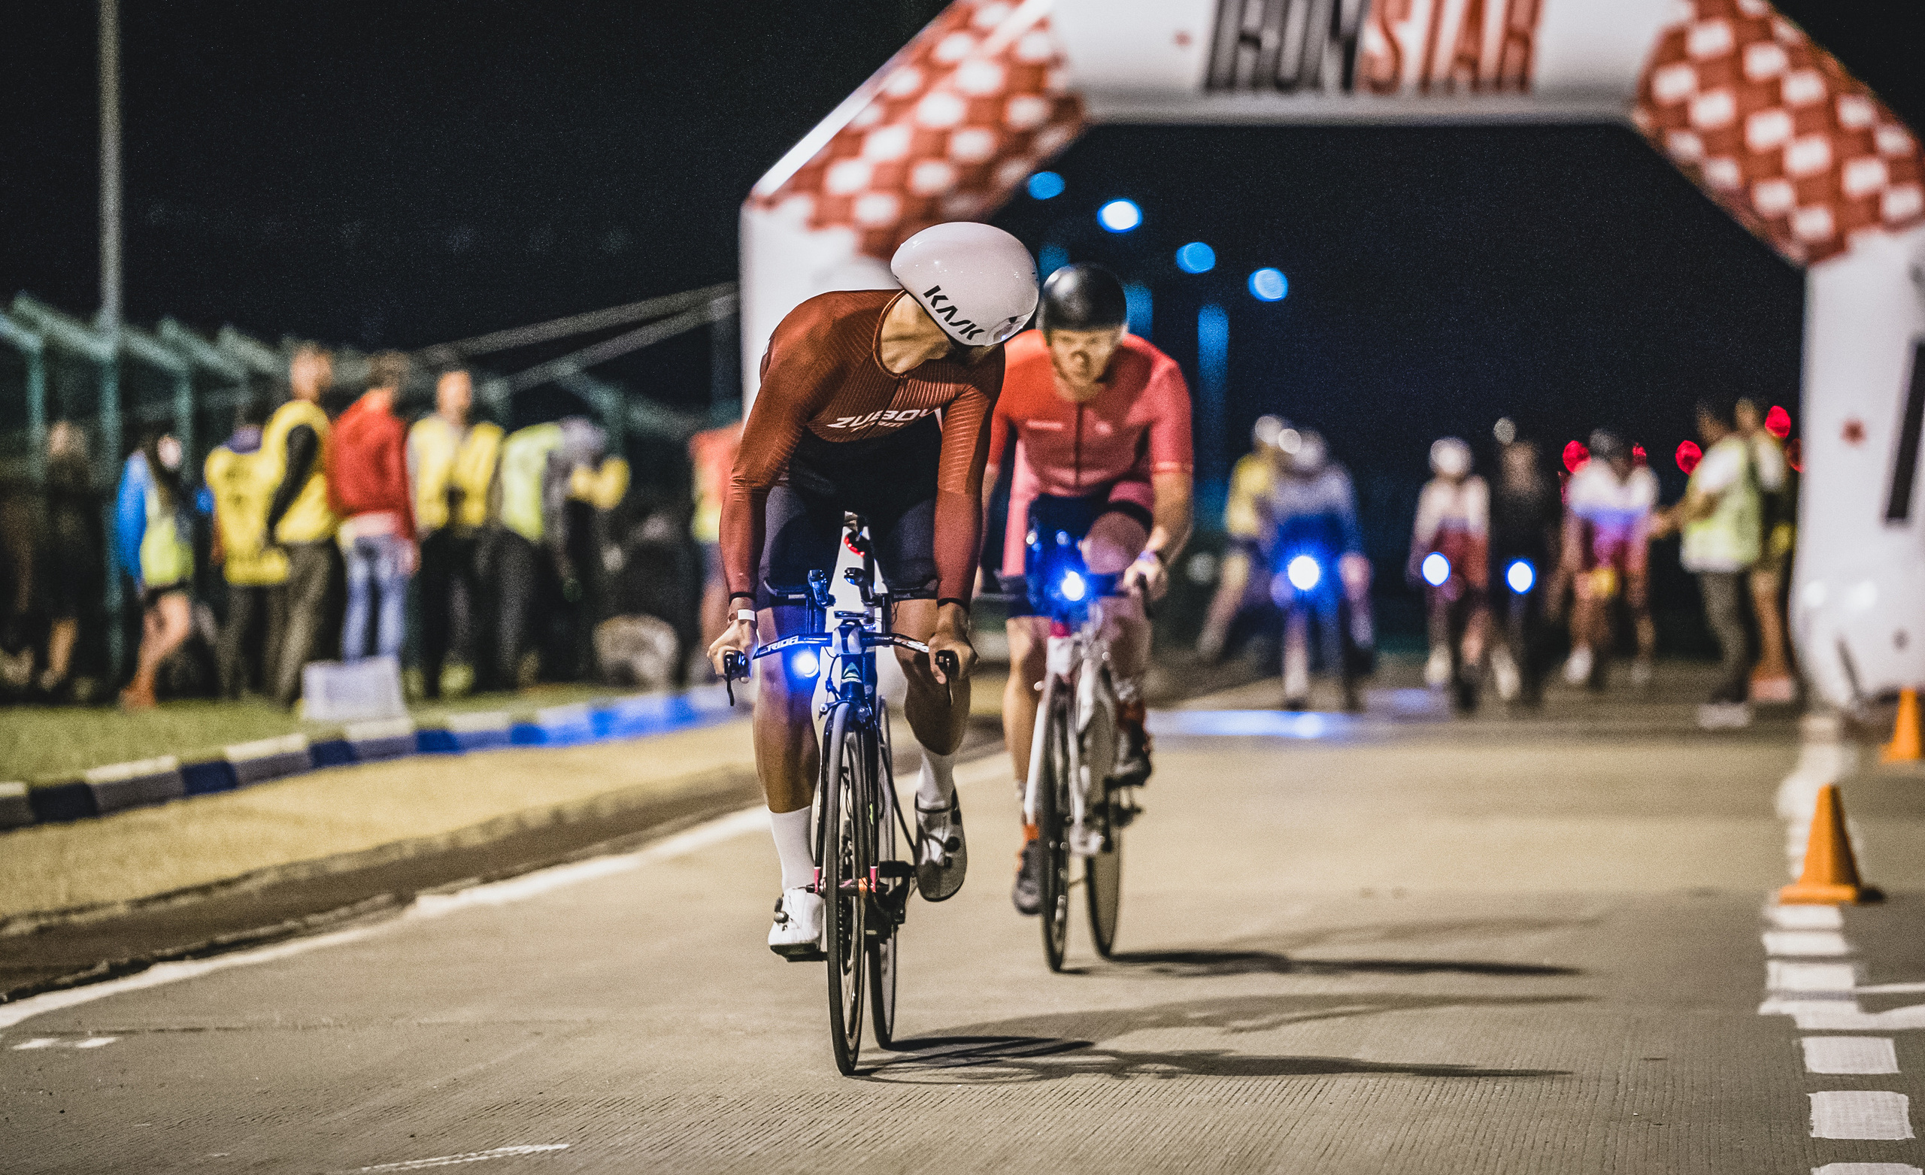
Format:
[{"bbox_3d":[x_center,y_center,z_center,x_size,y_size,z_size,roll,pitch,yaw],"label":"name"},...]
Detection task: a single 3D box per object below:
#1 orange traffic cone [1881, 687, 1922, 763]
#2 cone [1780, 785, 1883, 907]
[{"bbox_3d":[3.963,0.567,44.800,0.235,0.315,0.235,0,0,6],"label":"orange traffic cone"},{"bbox_3d":[2.274,0.669,28.000,0.235,0.315,0.235,0,0,17],"label":"cone"}]

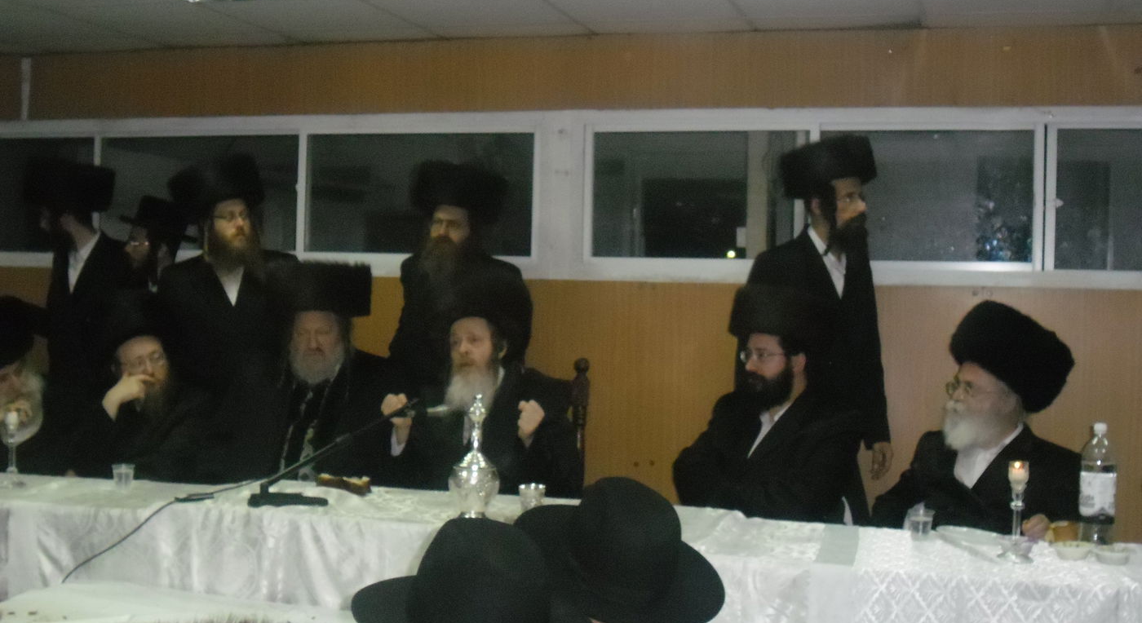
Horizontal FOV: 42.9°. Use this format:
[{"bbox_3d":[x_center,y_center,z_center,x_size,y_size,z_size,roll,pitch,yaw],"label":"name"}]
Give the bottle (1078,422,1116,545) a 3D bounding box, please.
[{"bbox_3d":[1.395,0.448,3.836,0.090,0.325,0.090,1,2,0],"label":"bottle"}]

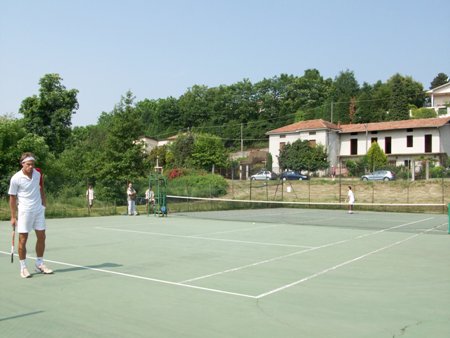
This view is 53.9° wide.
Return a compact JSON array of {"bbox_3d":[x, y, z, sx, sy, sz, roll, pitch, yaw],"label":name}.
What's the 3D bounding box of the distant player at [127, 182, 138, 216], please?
[{"bbox_3d":[-4.853,1.600,23.200,0.400,1.720,0.520,-1,-3,37],"label":"distant player"}]

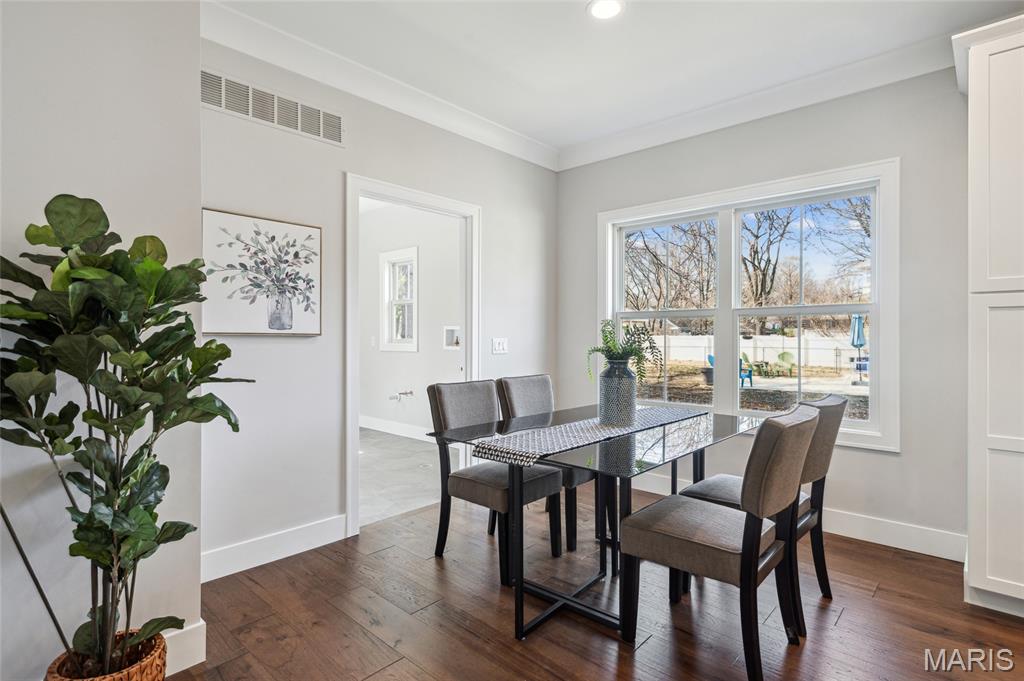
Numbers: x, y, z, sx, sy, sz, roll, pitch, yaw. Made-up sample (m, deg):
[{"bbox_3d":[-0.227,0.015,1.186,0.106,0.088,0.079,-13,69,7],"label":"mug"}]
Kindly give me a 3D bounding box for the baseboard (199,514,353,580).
[{"bbox_3d":[-1.237,1.088,2.552,0.018,0.142,0.785,0,1,45],"label":"baseboard"}]

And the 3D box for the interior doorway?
[{"bbox_3d":[-0.631,0.085,3.235,0.130,2.137,1.052,0,1,45],"label":"interior doorway"}]

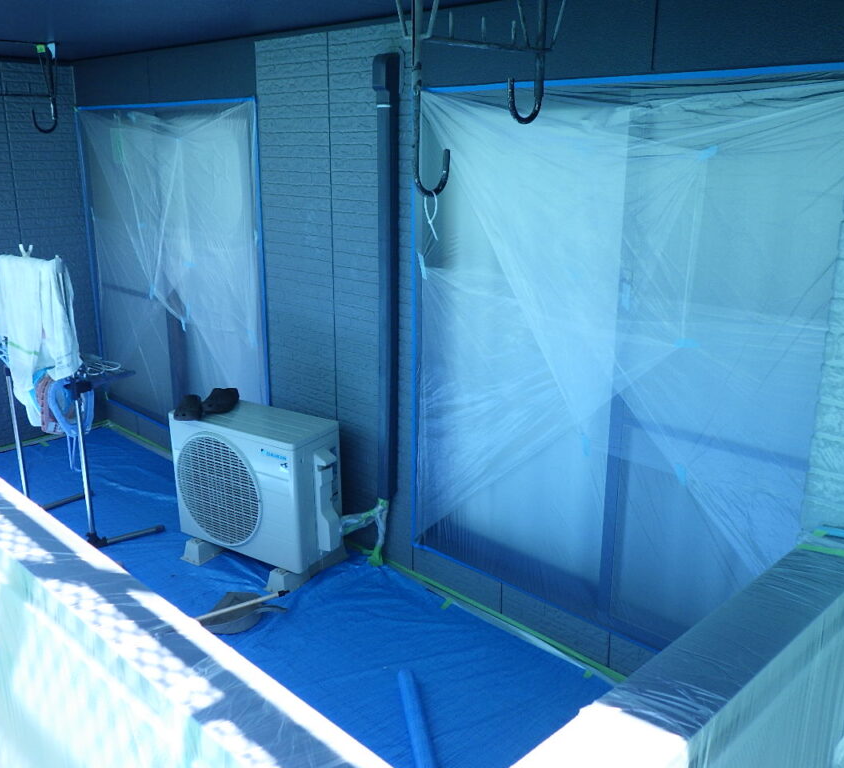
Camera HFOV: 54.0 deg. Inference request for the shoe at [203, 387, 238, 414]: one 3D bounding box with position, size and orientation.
[{"bbox_3d":[-0.865,0.059,3.521,0.100,0.088,0.250,8,17,26],"label":"shoe"}]

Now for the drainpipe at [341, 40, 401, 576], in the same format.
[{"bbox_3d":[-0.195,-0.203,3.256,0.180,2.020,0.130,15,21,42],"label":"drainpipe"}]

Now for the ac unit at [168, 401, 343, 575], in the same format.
[{"bbox_3d":[-0.682,0.403,3.470,0.700,0.552,0.285,10,18,31],"label":"ac unit"}]

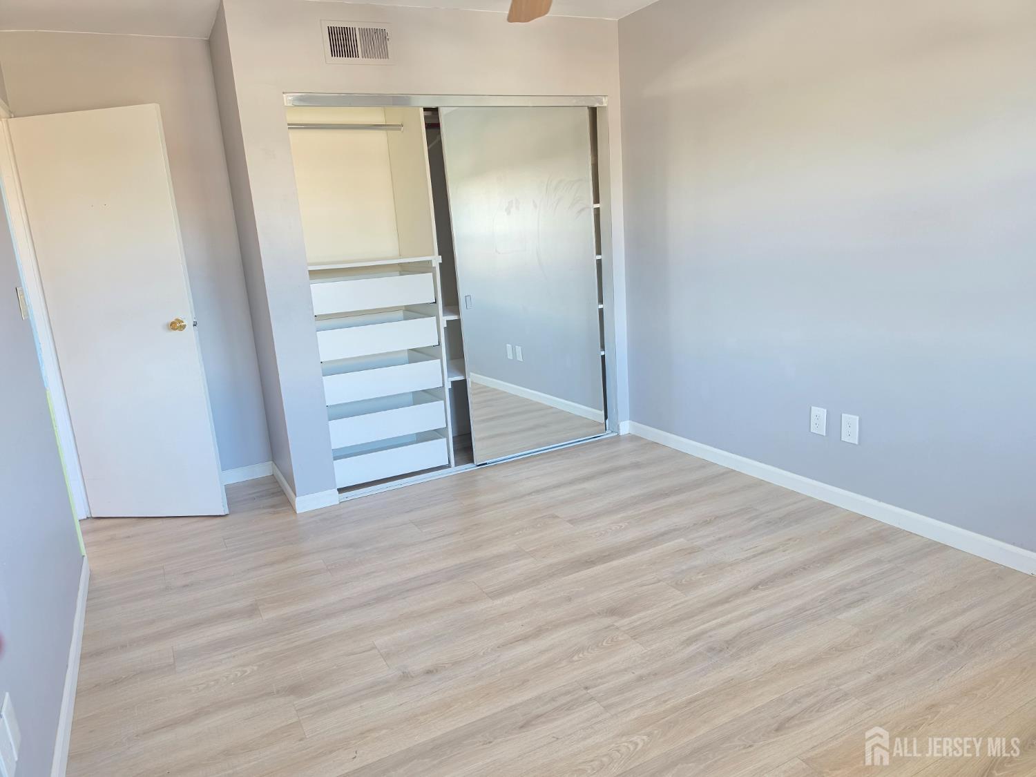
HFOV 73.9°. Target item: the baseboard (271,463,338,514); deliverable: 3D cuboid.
[{"bbox_3d":[-1.205,0.522,3.868,0.225,0.090,0.760,-11,14,-26],"label":"baseboard"}]

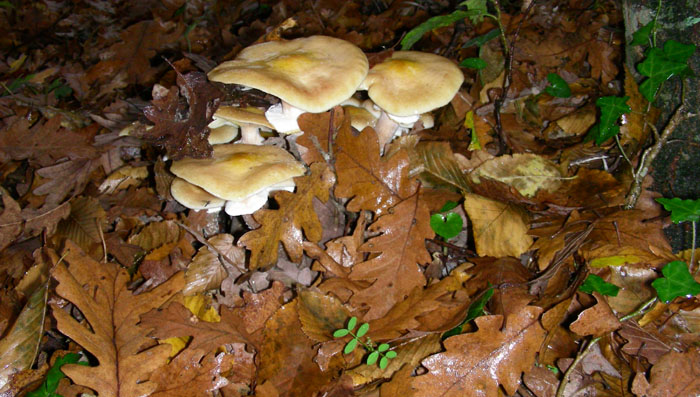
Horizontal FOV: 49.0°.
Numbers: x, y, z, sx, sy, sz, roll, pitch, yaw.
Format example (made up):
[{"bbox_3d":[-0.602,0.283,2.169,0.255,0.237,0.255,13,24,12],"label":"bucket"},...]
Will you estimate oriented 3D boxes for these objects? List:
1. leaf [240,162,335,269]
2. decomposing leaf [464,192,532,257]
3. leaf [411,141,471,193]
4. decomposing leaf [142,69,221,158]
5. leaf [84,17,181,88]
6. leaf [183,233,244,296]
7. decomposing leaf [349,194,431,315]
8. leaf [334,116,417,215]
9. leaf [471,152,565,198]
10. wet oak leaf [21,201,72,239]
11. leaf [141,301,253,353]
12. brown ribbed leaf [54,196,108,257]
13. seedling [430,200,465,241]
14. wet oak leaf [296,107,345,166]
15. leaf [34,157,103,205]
[{"bbox_3d":[-0.046,0.010,0.554,0.068,0.020,0.101,26,62,16],"label":"leaf"},{"bbox_3d":[0.124,0.025,0.685,0.078,0.018,0.061,34,64,26],"label":"decomposing leaf"},{"bbox_3d":[0.075,-0.027,0.624,0.067,0.015,0.053,28,56,21],"label":"leaf"},{"bbox_3d":[-0.166,-0.082,0.760,0.079,0.075,0.050,-12,39,-11],"label":"decomposing leaf"},{"bbox_3d":[-0.262,-0.177,0.936,0.112,0.025,0.113,2,57,-4],"label":"leaf"},{"bbox_3d":[-0.115,0.058,0.661,0.043,0.016,0.073,26,52,21],"label":"leaf"},{"bbox_3d":[0.039,0.046,0.652,0.064,0.025,0.134,15,56,13],"label":"decomposing leaf"},{"bbox_3d":[0.009,-0.023,0.593,0.070,0.020,0.082,-42,71,-18],"label":"leaf"},{"bbox_3d":[0.134,-0.019,0.613,0.074,0.015,0.046,1,51,1],"label":"leaf"},{"bbox_3d":[-0.225,0.016,0.574,0.042,0.015,0.038,-21,48,-20],"label":"wet oak leaf"},{"bbox_3d":[-0.117,0.099,0.604,0.098,0.020,0.051,10,41,13],"label":"leaf"},{"bbox_3d":[-0.197,0.020,0.576,0.069,0.015,0.049,27,52,24],"label":"brown ribbed leaf"},{"bbox_3d":[0.086,0.019,0.680,0.030,0.030,0.028,3,38,7],"label":"seedling"},{"bbox_3d":[-0.028,-0.058,0.720,0.045,0.050,0.030,-4,38,-2],"label":"wet oak leaf"},{"bbox_3d":[-0.224,-0.015,0.617,0.059,0.015,0.058,-26,50,-25],"label":"leaf"}]

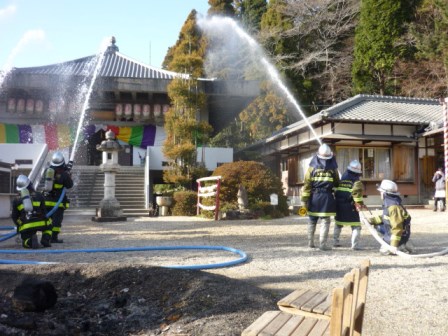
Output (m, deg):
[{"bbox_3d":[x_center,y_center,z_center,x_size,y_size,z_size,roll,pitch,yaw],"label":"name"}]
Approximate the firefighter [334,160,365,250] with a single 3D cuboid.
[{"bbox_3d":[2.189,0.626,7.438,0.520,1.560,0.420,-1,-1,28],"label":"firefighter"}]

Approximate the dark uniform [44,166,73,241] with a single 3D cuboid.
[{"bbox_3d":[-3.119,0.679,8.037,0.470,1.480,0.440,-1,-1,25],"label":"dark uniform"}]

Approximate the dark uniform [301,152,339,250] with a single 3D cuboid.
[{"bbox_3d":[1.643,0.568,7.339,0.620,1.670,0.420,0,-1,4],"label":"dark uniform"}]

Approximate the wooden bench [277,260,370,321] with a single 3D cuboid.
[{"bbox_3d":[0.665,0.957,2.799,0.500,0.690,0.420,-1,-1,29],"label":"wooden bench"}]

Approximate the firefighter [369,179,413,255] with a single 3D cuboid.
[{"bbox_3d":[2.748,0.782,7.034,0.700,1.230,0.520,-1,-1,28],"label":"firefighter"}]

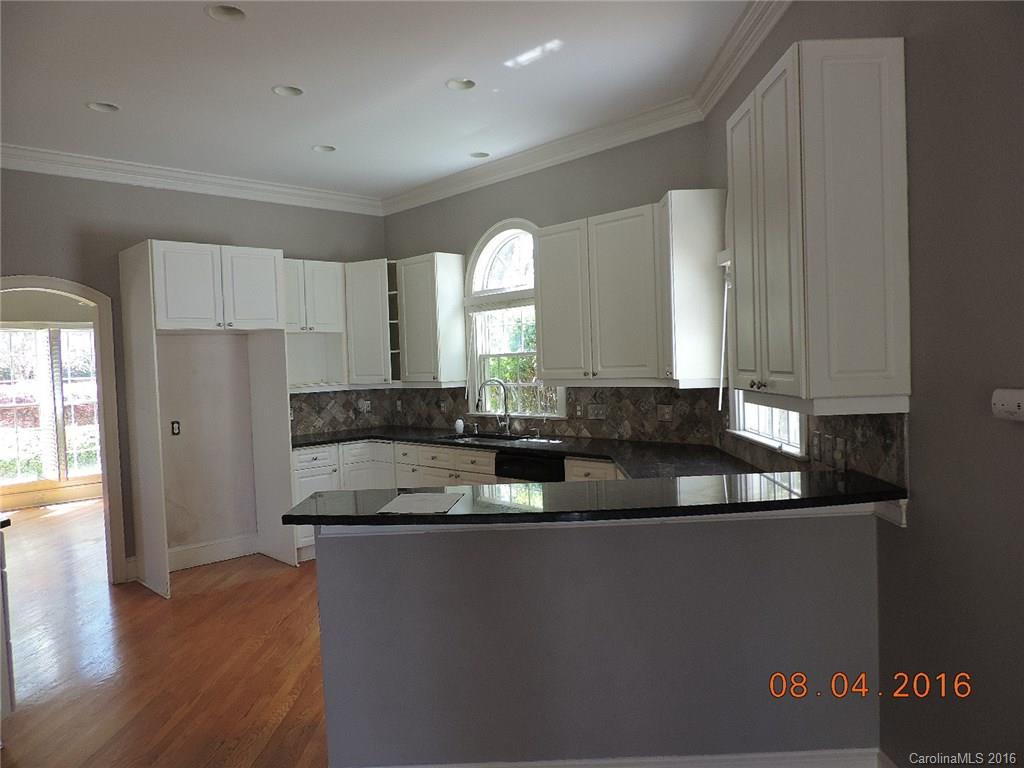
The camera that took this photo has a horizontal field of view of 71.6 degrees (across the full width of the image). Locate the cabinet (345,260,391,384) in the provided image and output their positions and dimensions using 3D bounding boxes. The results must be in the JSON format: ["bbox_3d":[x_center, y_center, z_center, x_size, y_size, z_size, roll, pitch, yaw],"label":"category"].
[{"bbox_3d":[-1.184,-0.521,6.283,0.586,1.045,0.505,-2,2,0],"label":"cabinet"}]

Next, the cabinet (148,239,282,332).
[{"bbox_3d":[-2.264,-0.674,5.213,0.926,0.588,0.672,-4,2,-45],"label":"cabinet"}]

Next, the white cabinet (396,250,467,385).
[{"bbox_3d":[-0.661,-0.509,5.931,0.318,1.085,0.518,-4,2,-45],"label":"white cabinet"}]

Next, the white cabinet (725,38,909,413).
[{"bbox_3d":[1.009,-0.464,2.441,0.318,1.102,0.705,-2,2,1],"label":"white cabinet"}]

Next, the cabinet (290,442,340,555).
[{"bbox_3d":[-1.738,0.901,5.754,0.424,0.838,0.626,-4,2,-45],"label":"cabinet"}]

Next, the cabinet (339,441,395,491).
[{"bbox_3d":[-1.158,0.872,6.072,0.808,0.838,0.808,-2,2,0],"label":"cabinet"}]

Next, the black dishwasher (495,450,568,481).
[{"bbox_3d":[0.331,0.863,4.782,0.606,0.843,0.626,-4,2,-45],"label":"black dishwasher"}]

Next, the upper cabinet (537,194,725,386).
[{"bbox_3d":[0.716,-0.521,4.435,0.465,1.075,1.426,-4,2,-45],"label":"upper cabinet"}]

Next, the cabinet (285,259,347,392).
[{"bbox_3d":[-1.784,-0.469,5.934,0.713,1.085,0.318,-4,2,-45],"label":"cabinet"}]

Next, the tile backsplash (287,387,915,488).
[{"bbox_3d":[0.011,0.234,4.484,1.464,0.375,4.898,-4,2,-45],"label":"tile backsplash"}]

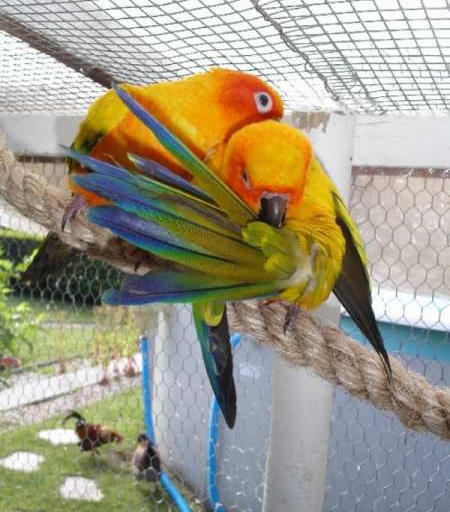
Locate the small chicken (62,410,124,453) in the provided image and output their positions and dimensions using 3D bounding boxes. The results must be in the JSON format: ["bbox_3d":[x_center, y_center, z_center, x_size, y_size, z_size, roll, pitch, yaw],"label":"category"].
[{"bbox_3d":[-0.839,1.125,4.200,0.385,0.260,0.160,1,10,6],"label":"small chicken"}]

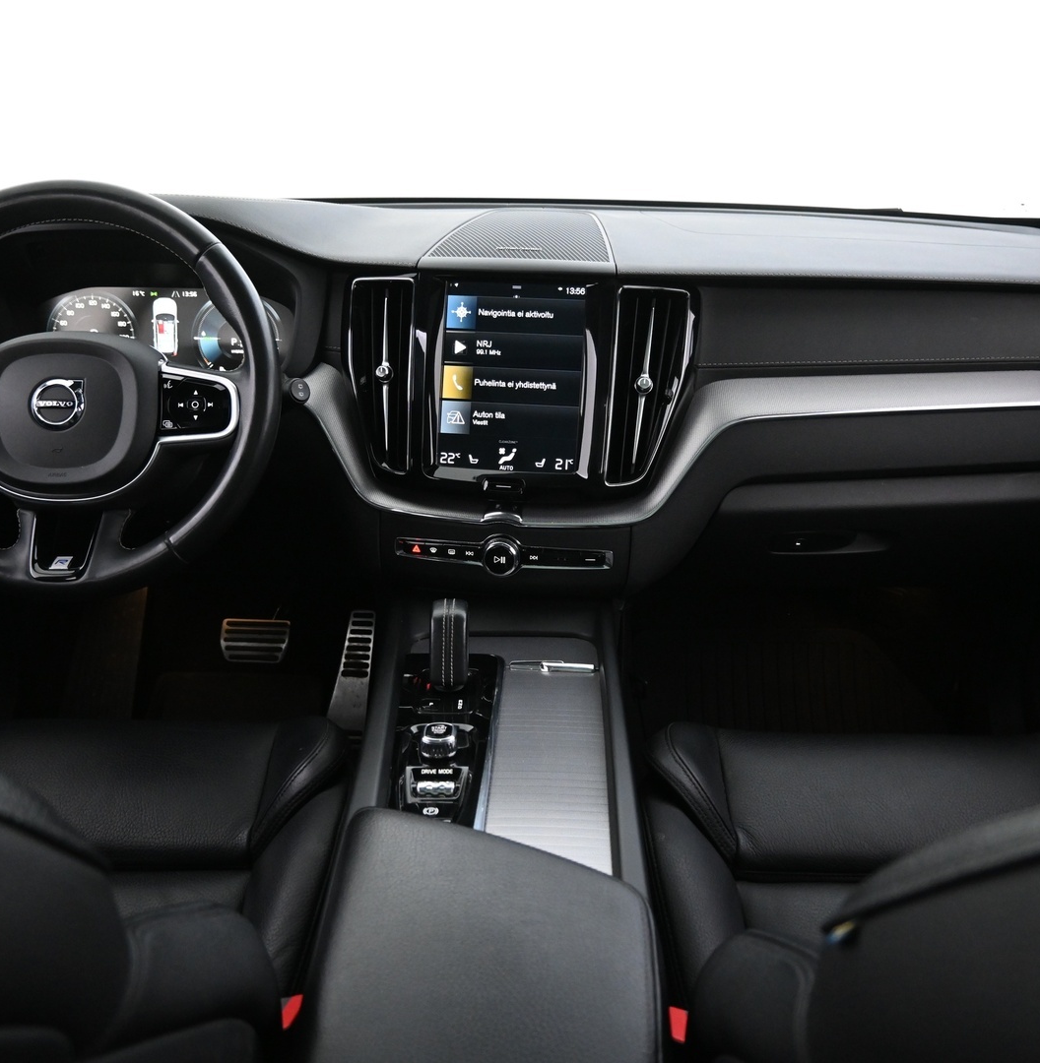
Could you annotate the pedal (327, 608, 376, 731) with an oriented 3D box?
[{"bbox_3d":[-0.245,0.201,1.544,0.054,0.185,0.030,5,-8,1],"label":"pedal"}]

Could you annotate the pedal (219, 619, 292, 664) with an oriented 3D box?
[{"bbox_3d":[-0.359,0.149,1.443,0.094,0.064,0.030,1,-13,0],"label":"pedal"}]

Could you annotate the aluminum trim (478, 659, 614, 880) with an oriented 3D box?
[{"bbox_3d":[0.021,0.173,0.849,0.090,0.020,0.289,1,22,0],"label":"aluminum trim"}]

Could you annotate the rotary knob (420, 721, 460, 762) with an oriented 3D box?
[{"bbox_3d":[-0.064,0.163,0.838,0.029,0.022,0.029,1,22,0],"label":"rotary knob"}]

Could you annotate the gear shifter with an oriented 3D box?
[{"bbox_3d":[-0.062,0.097,0.937,0.036,0.086,0.047,1,22,0],"label":"gear shifter"}]

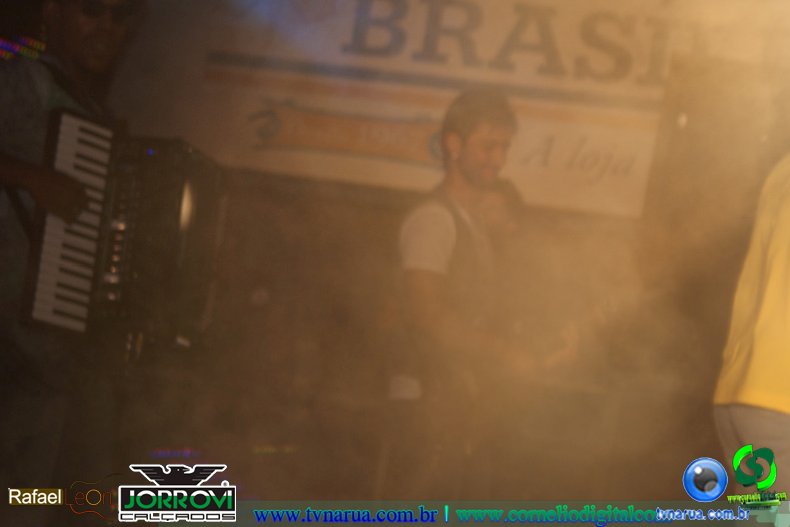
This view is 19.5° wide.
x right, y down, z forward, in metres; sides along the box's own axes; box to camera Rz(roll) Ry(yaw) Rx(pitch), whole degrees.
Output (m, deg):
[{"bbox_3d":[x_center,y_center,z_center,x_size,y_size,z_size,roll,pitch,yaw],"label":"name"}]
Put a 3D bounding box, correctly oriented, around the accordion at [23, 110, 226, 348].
[{"bbox_3d":[-0.565,-0.052,4.730,0.195,0.455,0.390,-7,-18,44],"label":"accordion"}]

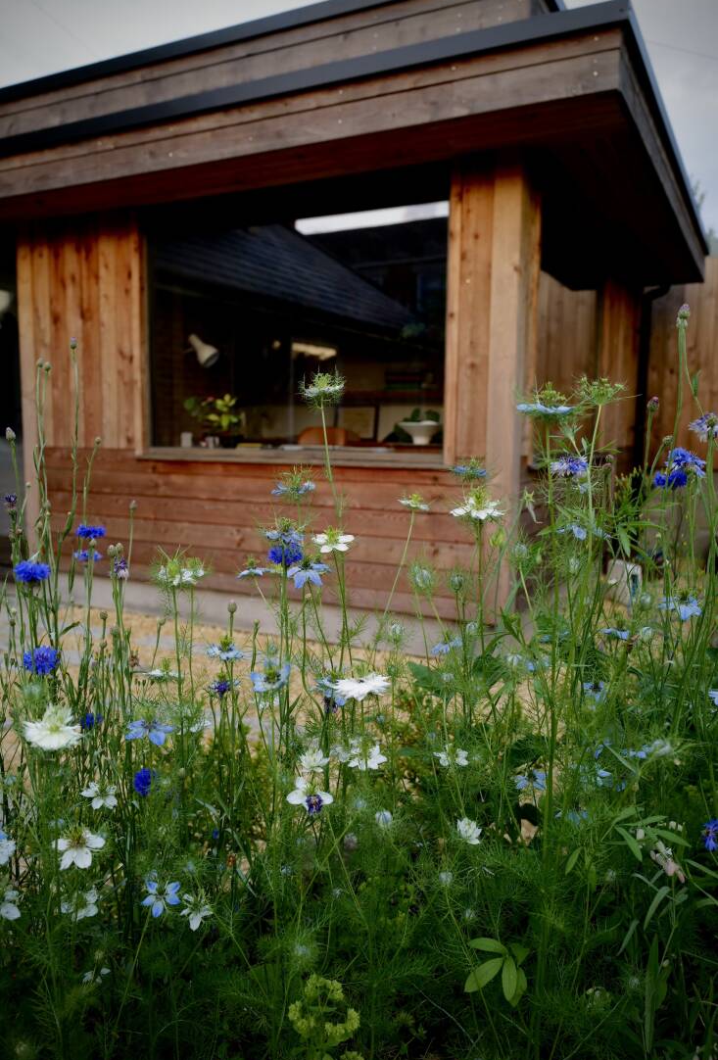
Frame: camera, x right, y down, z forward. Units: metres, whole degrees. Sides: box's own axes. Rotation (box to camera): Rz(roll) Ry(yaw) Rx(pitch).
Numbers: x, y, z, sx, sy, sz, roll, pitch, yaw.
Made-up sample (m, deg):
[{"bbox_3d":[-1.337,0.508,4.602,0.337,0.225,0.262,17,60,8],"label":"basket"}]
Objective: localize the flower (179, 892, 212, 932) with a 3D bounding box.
[{"bbox_3d":[-0.155,0.365,0.800,0.037,0.024,0.037,-10,34,-10],"label":"flower"}]

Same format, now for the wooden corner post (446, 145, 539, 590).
[{"bbox_3d":[0.682,-0.648,4.219,0.360,2.200,0.360,4,7,26],"label":"wooden corner post"}]

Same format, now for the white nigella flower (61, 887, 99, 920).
[{"bbox_3d":[-0.317,0.424,0.950,0.040,0.028,0.040,-2,19,-19],"label":"white nigella flower"}]

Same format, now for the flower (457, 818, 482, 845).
[{"bbox_3d":[0.122,0.331,0.920,0.030,0.026,0.030,10,23,7],"label":"flower"}]

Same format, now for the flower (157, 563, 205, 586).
[{"bbox_3d":[-0.170,0.042,0.800,0.044,0.018,0.044,-1,6,-12],"label":"flower"}]

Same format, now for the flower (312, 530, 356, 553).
[{"bbox_3d":[-0.027,0.012,0.900,0.045,0.021,0.045,1,16,-2],"label":"flower"}]

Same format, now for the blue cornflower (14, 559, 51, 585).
[{"bbox_3d":[-0.351,0.045,0.900,0.039,0.023,0.038,-2,7,-21],"label":"blue cornflower"}]

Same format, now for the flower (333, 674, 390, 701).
[{"bbox_3d":[0.003,0.136,0.720,0.049,0.014,0.049,-9,6,1],"label":"flower"}]

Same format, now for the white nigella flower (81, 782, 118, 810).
[{"bbox_3d":[-0.304,0.311,0.980,0.043,0.021,0.043,-1,22,-18],"label":"white nigella flower"}]

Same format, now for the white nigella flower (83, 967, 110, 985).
[{"bbox_3d":[-0.361,0.612,1.150,0.036,0.012,0.036,-1,7,-18],"label":"white nigella flower"}]

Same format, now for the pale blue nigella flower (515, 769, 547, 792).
[{"bbox_3d":[0.231,0.335,1.120,0.041,0.022,0.041,2,6,12],"label":"pale blue nigella flower"}]

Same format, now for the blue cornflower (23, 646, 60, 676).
[{"bbox_3d":[-0.335,0.136,0.880,0.038,0.026,0.038,-2,28,-21],"label":"blue cornflower"}]

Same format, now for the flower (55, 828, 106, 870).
[{"bbox_3d":[-0.233,0.267,0.700,0.042,0.024,0.042,-2,29,-19],"label":"flower"}]

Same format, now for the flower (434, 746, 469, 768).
[{"bbox_3d":[0.115,0.284,1.050,0.044,0.020,0.044,1,6,7],"label":"flower"}]

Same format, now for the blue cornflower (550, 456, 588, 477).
[{"bbox_3d":[0.226,-0.068,0.900,0.039,0.022,0.039,2,7,14],"label":"blue cornflower"}]

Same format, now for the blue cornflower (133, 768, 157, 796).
[{"bbox_3d":[-0.250,0.295,0.980,0.023,0.034,0.034,9,5,-17],"label":"blue cornflower"}]

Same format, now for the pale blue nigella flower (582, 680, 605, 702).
[{"bbox_3d":[0.337,0.231,1.200,0.036,0.023,0.036,3,27,16],"label":"pale blue nigella flower"}]

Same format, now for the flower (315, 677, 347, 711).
[{"bbox_3d":[-0.032,0.188,0.960,0.042,0.028,0.042,0,21,-2],"label":"flower"}]

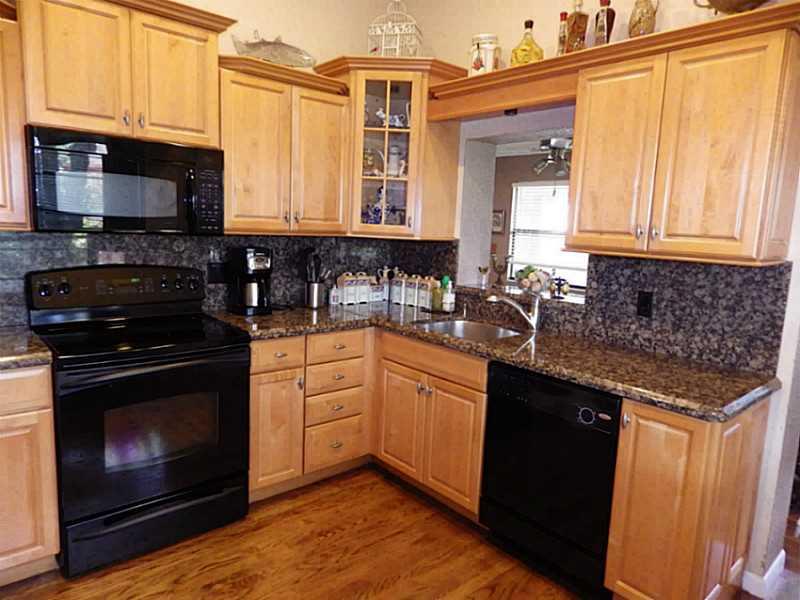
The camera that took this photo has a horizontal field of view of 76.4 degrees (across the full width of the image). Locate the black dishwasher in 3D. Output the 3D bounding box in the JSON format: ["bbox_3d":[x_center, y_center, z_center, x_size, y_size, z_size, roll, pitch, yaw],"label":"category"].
[{"bbox_3d":[0.796,0.705,2.282,0.610,0.845,0.604,-5,11,-41],"label":"black dishwasher"}]

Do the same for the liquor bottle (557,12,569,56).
[{"bbox_3d":[0.741,-1.183,2.330,0.055,0.260,0.055,3,8,4],"label":"liquor bottle"}]

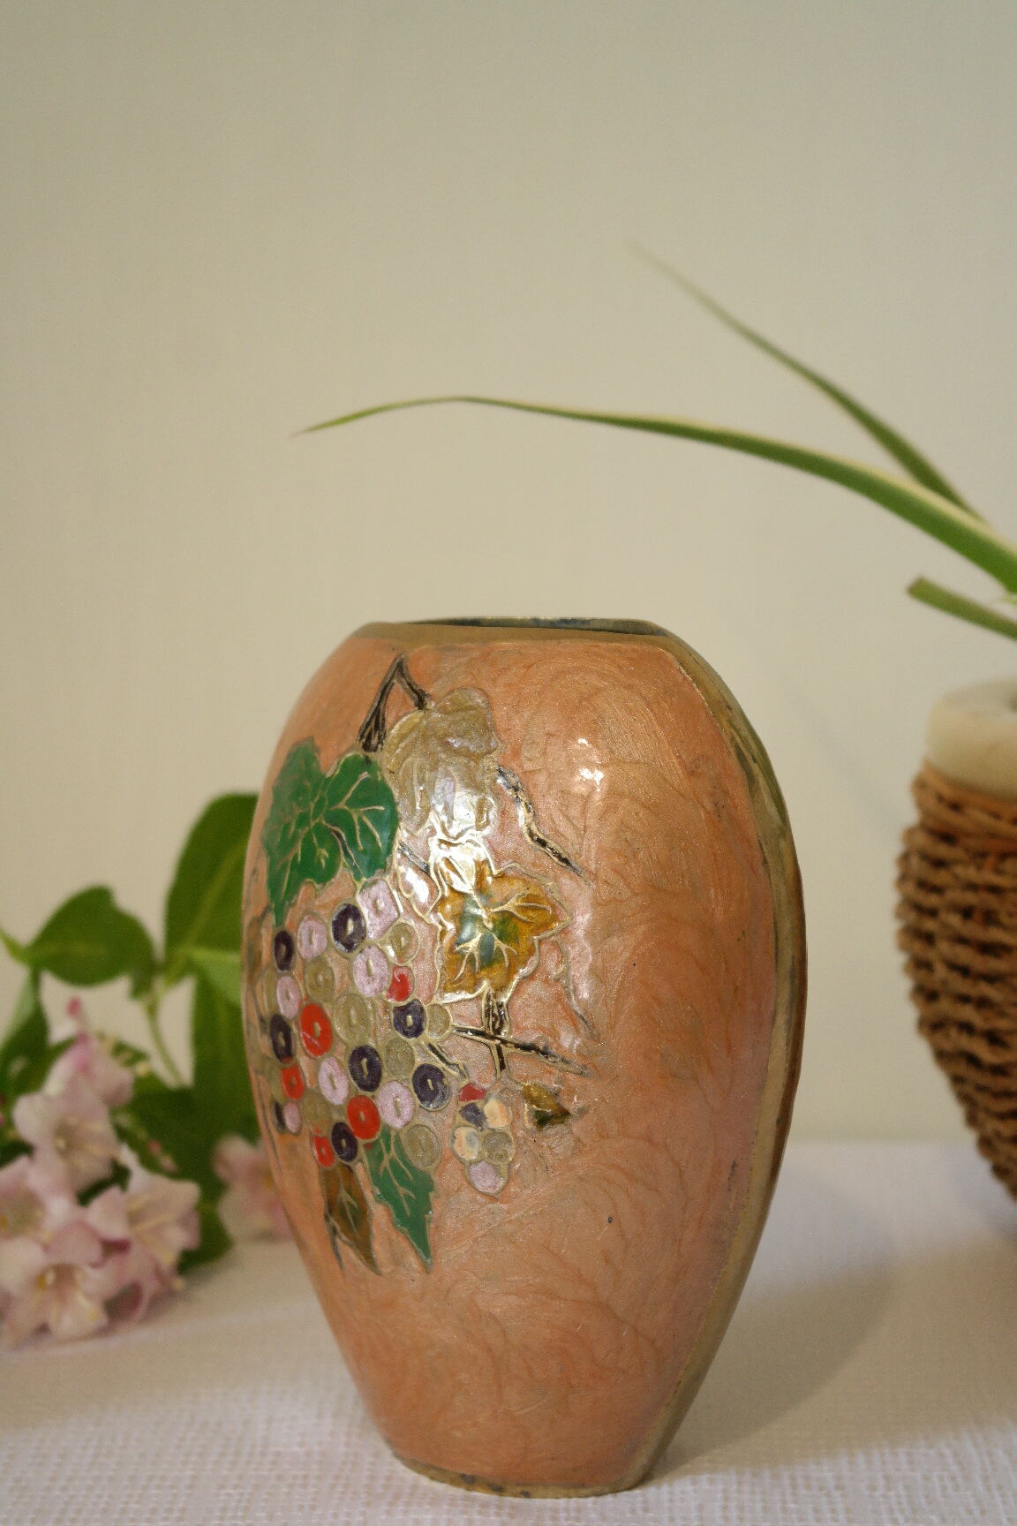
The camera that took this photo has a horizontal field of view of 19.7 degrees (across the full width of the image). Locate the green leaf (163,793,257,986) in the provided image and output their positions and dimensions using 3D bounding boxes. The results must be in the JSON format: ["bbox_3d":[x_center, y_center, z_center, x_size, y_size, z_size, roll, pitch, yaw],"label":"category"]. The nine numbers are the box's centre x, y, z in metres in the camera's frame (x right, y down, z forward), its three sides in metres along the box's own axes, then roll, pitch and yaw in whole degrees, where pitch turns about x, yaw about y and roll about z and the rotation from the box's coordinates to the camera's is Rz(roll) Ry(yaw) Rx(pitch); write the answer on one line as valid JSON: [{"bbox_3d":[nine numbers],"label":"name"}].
[{"bbox_3d":[-0.078,0.034,0.800,0.033,0.061,0.017,31,3,7],"label":"green leaf"}]

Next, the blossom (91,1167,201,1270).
[{"bbox_3d":[-0.095,0.118,0.762,0.028,0.026,0.025,-4,8,-27],"label":"blossom"}]

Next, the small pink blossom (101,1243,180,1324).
[{"bbox_3d":[-0.096,0.136,0.762,0.020,0.022,0.022,0,7,0],"label":"small pink blossom"}]

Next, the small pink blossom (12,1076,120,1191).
[{"bbox_3d":[-0.116,0.097,0.765,0.028,0.030,0.024,0,7,3],"label":"small pink blossom"}]

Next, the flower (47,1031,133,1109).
[{"bbox_3d":[-0.111,0.082,0.775,0.023,0.023,0.024,-3,7,-21],"label":"flower"}]

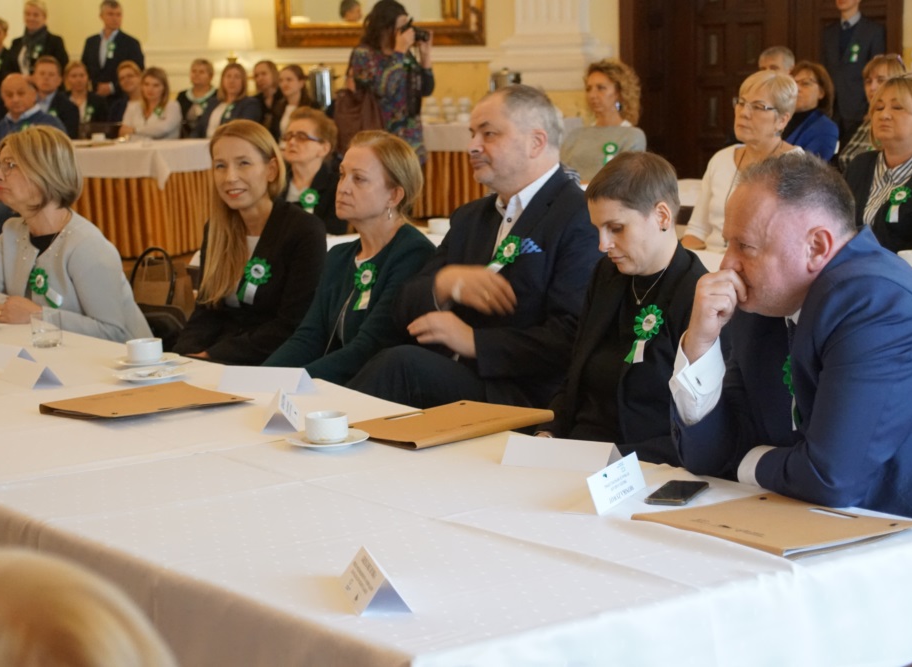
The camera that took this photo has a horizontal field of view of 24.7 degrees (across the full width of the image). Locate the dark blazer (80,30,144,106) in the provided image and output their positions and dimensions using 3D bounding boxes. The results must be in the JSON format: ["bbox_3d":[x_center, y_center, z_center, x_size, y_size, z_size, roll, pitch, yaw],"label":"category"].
[{"bbox_3d":[-2.562,-1.893,15.659,0.520,0.760,0.300,2,9,20],"label":"dark blazer"}]

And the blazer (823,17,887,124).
[{"bbox_3d":[2.759,-1.847,14.497,0.480,0.739,0.280,3,10,28],"label":"blazer"}]

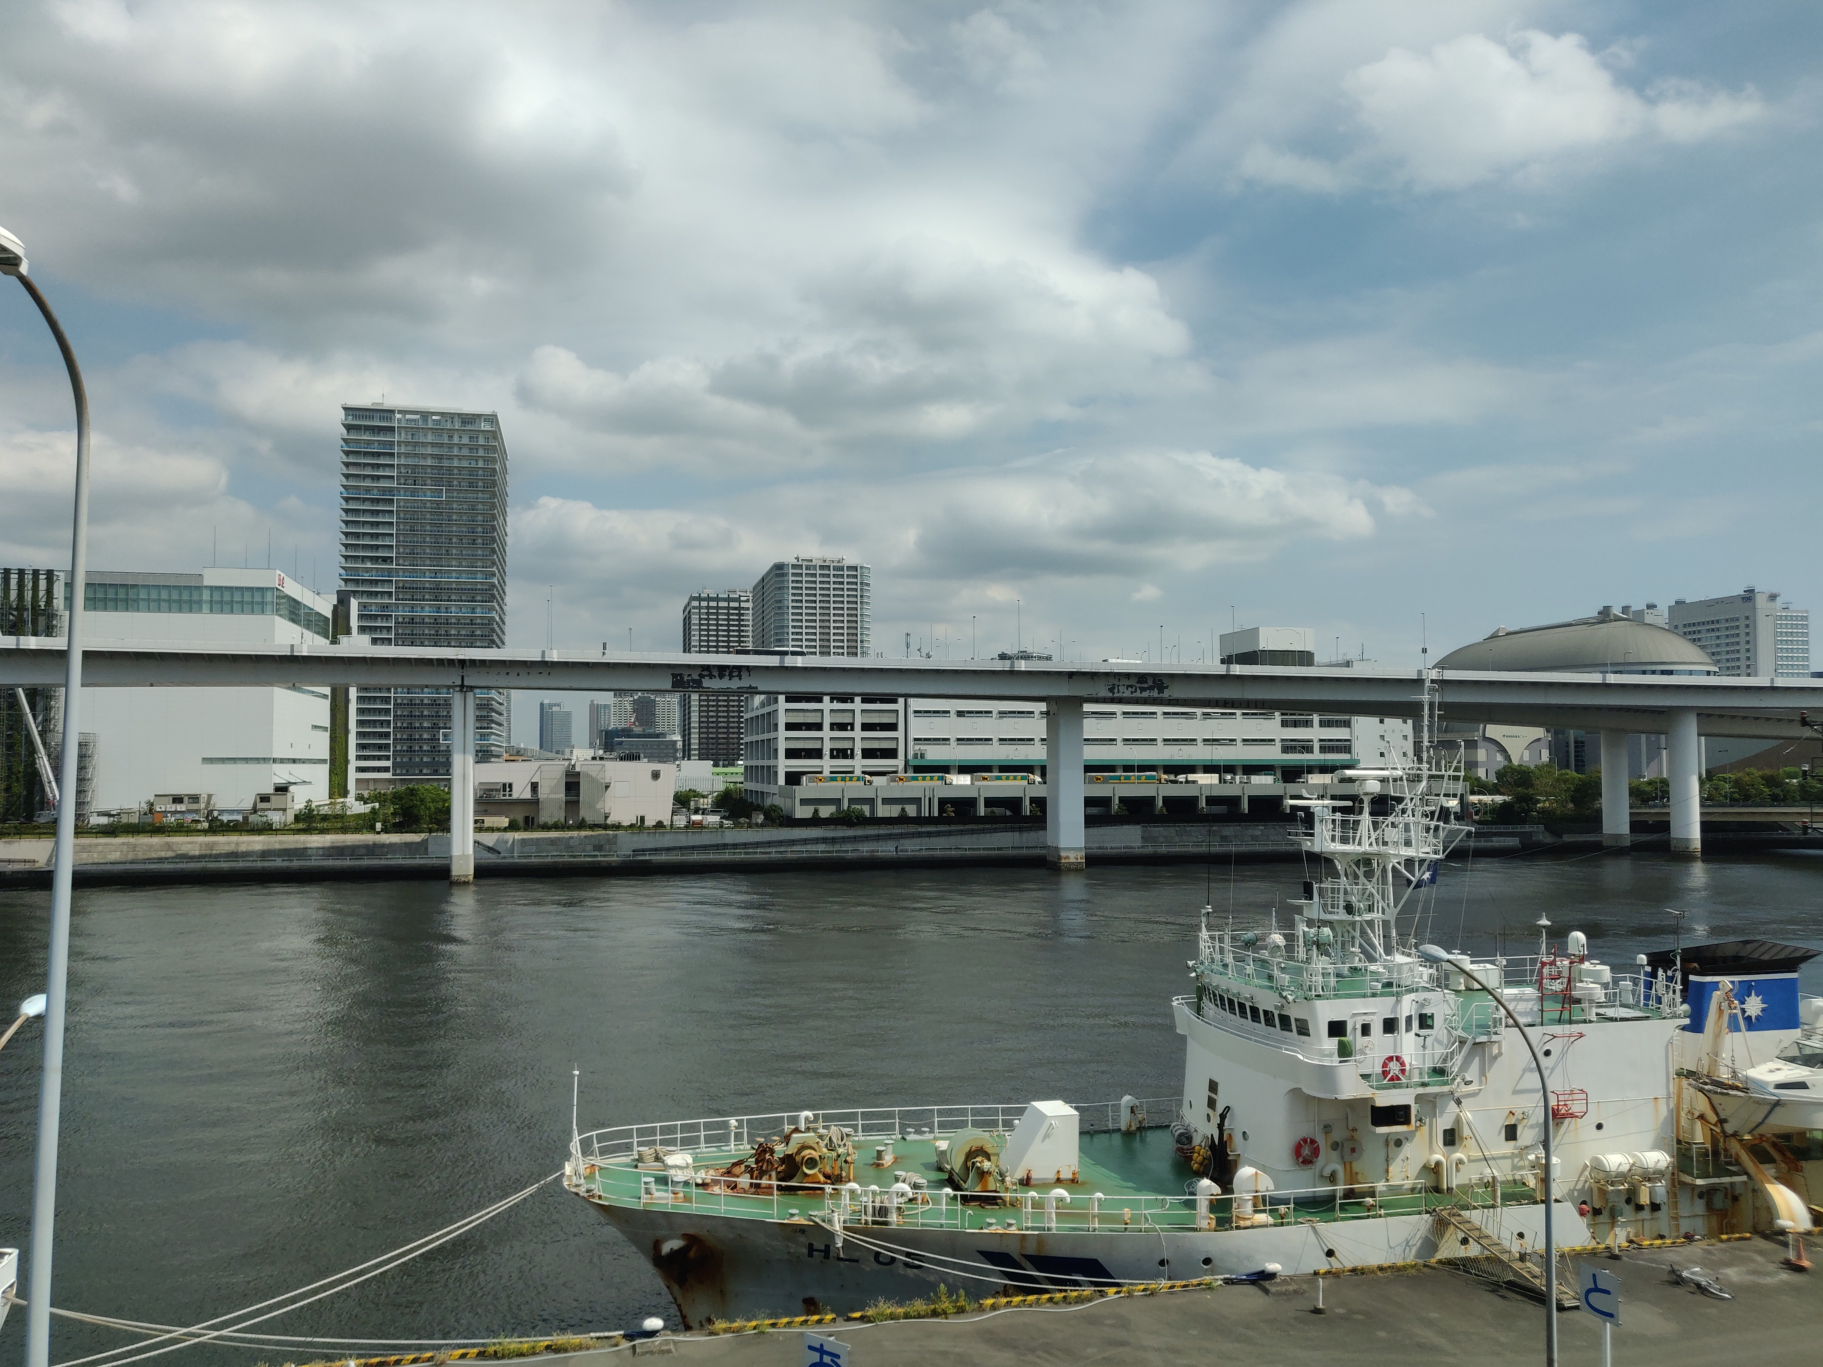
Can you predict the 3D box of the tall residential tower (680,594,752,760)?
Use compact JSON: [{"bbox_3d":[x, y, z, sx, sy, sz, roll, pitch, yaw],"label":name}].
[{"bbox_3d":[-111.860,3.990,782.960,42.000,105.000,72.000,1,-3,-13],"label":"tall residential tower"}]

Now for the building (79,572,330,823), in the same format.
[{"bbox_3d":[-155.020,3.110,291.930,38.500,49.700,58.000,1,-3,-14],"label":"building"}]

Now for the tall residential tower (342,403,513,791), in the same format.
[{"bbox_3d":[-138.100,-20.290,378.590,38.800,106.500,46.000,1,-3,-13],"label":"tall residential tower"}]

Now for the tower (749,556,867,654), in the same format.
[{"bbox_3d":[-52.180,-2.770,675.470,47.000,106.000,92.000,1,-3,-13],"label":"tower"}]

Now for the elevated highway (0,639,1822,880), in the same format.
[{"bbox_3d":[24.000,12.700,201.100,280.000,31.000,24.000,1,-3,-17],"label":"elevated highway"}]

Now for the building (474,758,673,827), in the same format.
[{"bbox_3d":[-58.290,18.610,223.490,33.000,11.200,21.000,1,-3,-14],"label":"building"}]

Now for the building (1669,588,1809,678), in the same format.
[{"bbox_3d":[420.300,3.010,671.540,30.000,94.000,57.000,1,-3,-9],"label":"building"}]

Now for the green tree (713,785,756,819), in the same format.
[{"bbox_3d":[-33.940,22.730,252.110,8.000,6.500,7.500,1,-3,-14],"label":"green tree"}]

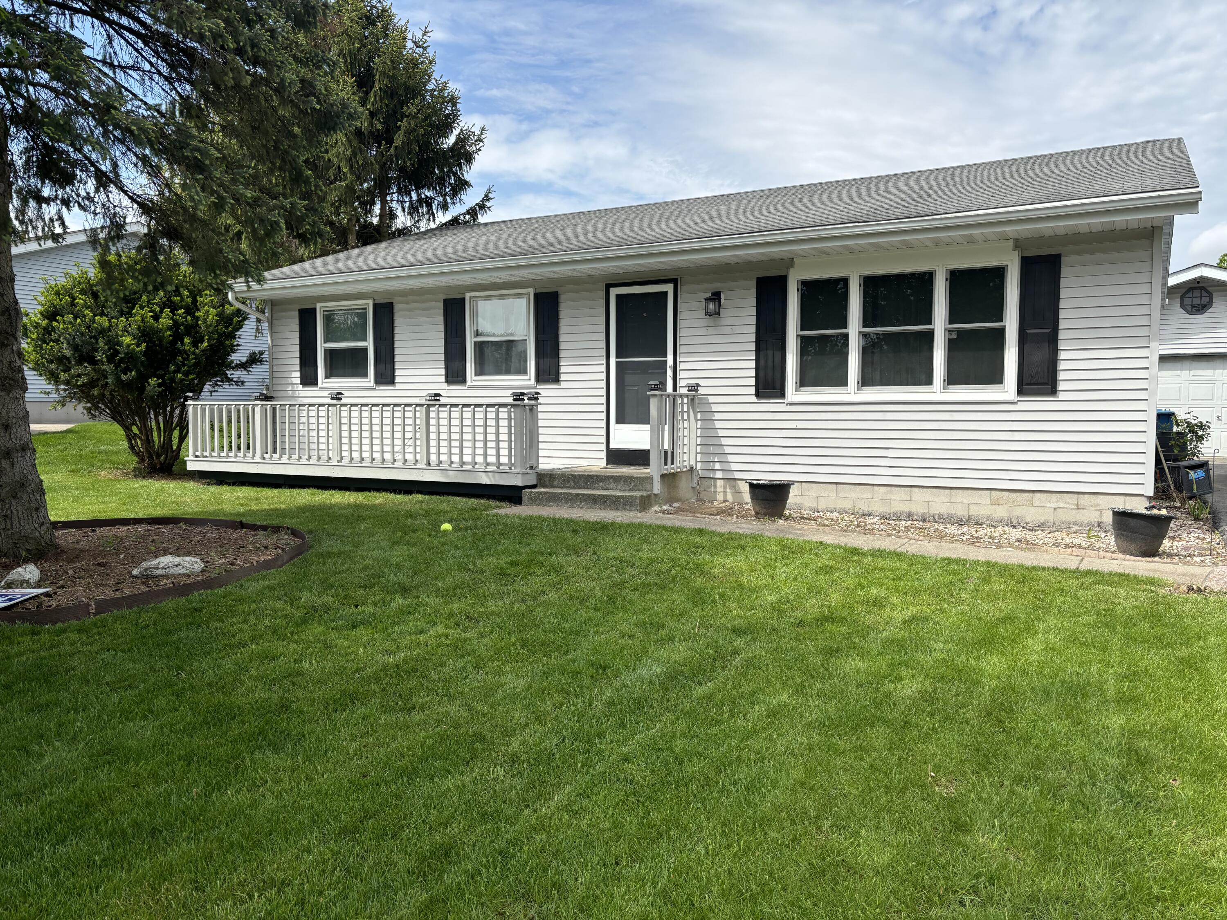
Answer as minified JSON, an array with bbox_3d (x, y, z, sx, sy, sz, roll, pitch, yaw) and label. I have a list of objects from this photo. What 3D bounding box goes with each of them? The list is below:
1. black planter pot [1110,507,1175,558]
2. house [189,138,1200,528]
[{"bbox_3d":[4.547,0.639,7.926,0.515,0.360,0.515,7,6,30],"label":"black planter pot"},{"bbox_3d":[1.411,-1.906,14.531,12.810,4.740,9.500,2,3,29],"label":"house"}]

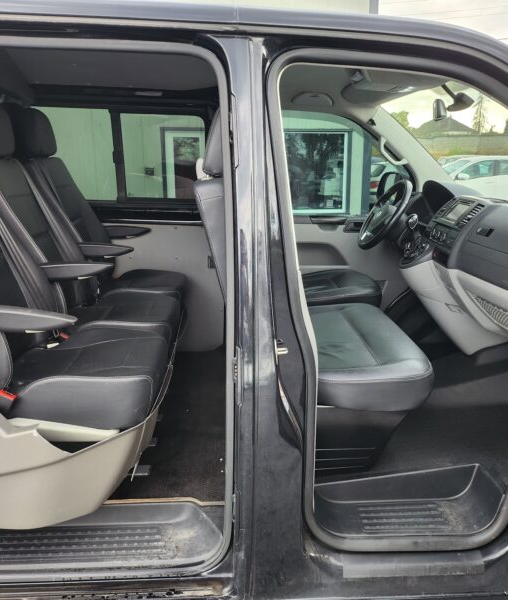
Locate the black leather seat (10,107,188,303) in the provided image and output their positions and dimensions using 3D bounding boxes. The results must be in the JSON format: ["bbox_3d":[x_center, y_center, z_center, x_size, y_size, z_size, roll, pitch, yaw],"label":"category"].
[{"bbox_3d":[-0.724,-0.391,2.686,0.770,1.055,0.500,-1,15,-3],"label":"black leather seat"}]

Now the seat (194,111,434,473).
[{"bbox_3d":[0.163,-0.080,1.837,0.690,1.110,0.770,-1,15,-3],"label":"seat"}]

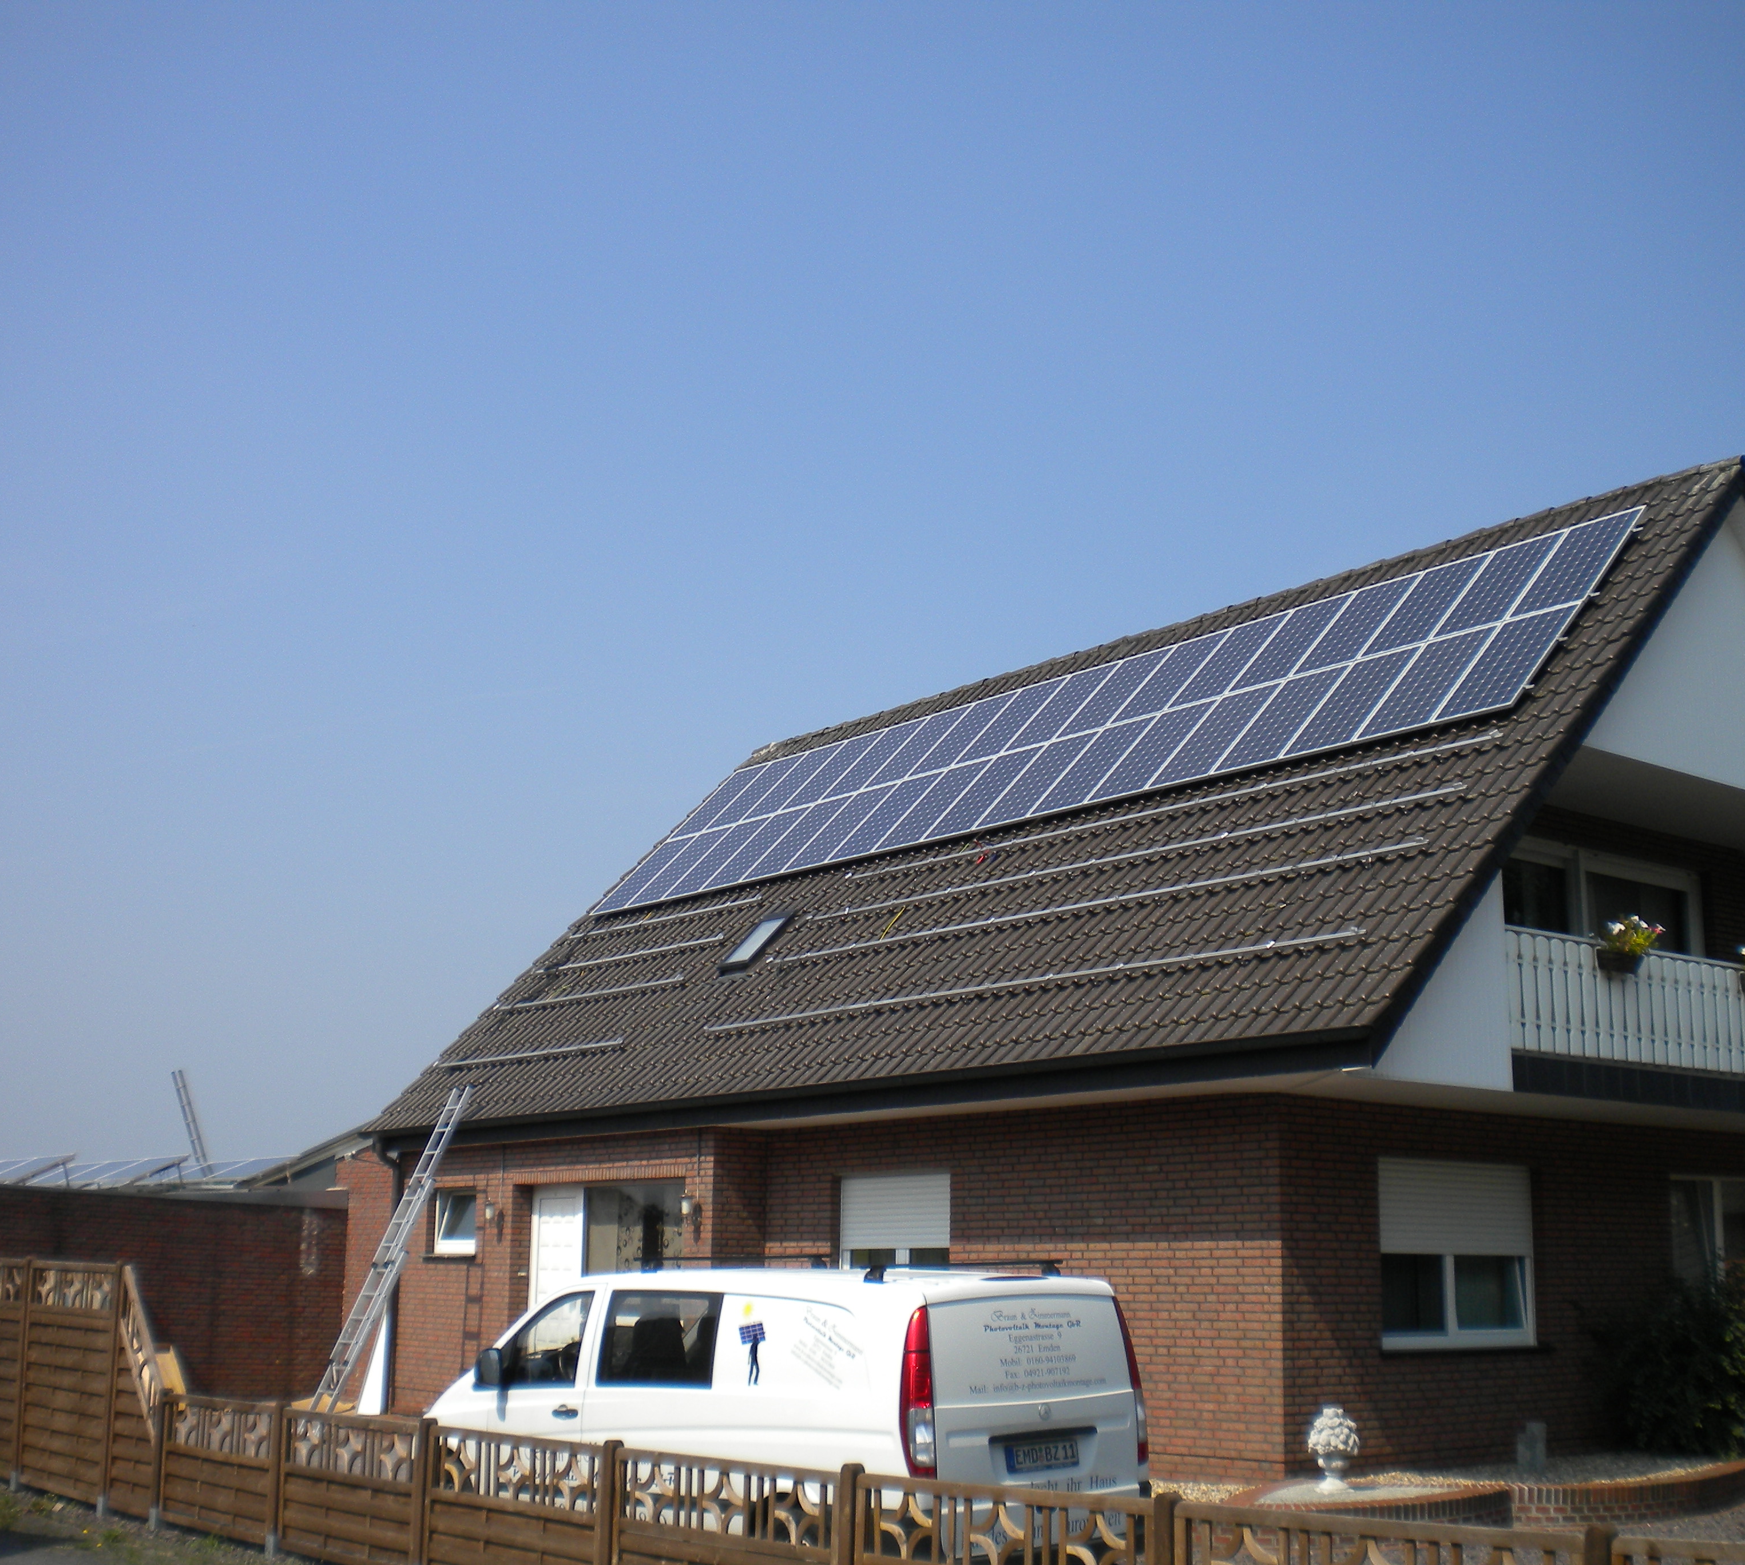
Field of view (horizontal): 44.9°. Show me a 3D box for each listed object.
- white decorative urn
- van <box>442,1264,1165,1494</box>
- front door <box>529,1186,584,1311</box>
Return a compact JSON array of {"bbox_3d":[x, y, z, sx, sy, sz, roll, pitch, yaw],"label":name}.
[{"bbox_3d":[3.121,4.524,14.382,0.360,0.570,0.360,0,-13,0],"label":"white decorative urn"},{"bbox_3d":[-0.817,3.897,12.472,1.930,1.940,4.990,12,-18,-41],"label":"van"},{"bbox_3d":[-3.269,5.297,22.019,0.090,2.120,1.021,11,-16,-38],"label":"front door"}]

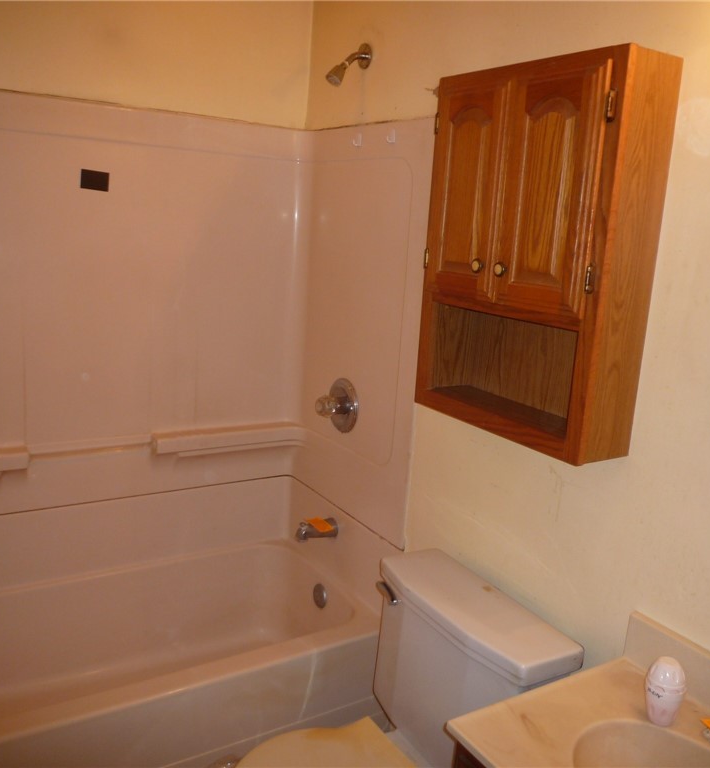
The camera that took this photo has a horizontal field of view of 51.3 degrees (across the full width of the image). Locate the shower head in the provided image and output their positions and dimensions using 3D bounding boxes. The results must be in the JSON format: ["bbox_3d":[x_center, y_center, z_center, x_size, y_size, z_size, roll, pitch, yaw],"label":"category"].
[{"bbox_3d":[-0.029,-0.981,2.269,0.138,0.142,0.076,-4,14,-31],"label":"shower head"}]

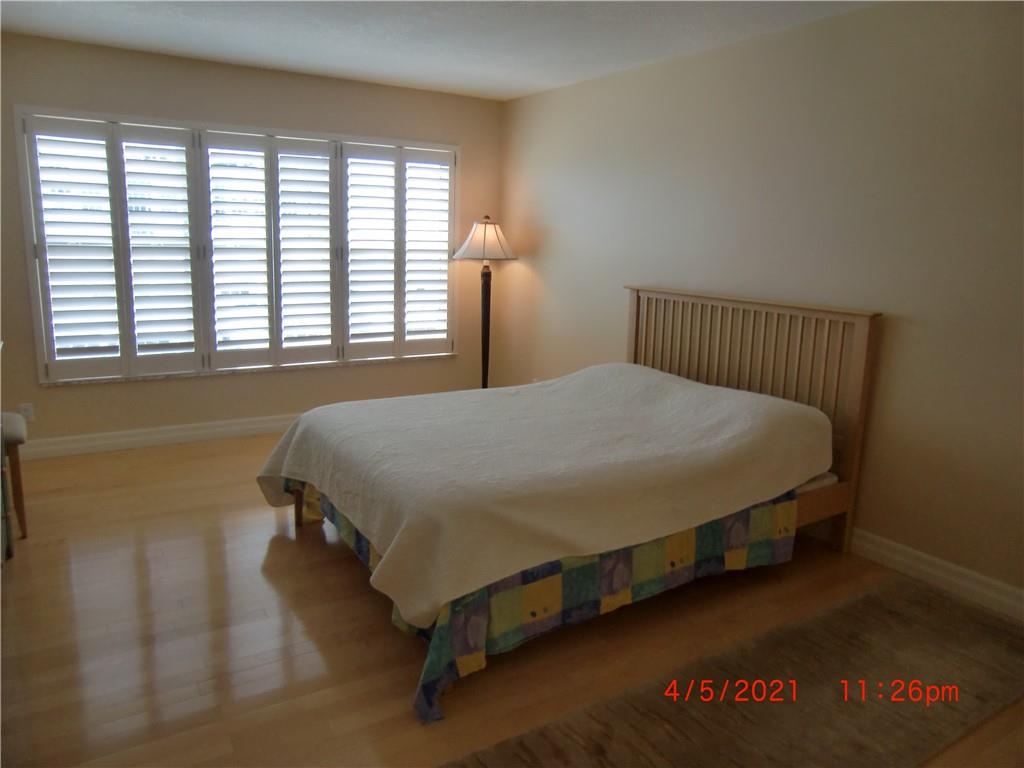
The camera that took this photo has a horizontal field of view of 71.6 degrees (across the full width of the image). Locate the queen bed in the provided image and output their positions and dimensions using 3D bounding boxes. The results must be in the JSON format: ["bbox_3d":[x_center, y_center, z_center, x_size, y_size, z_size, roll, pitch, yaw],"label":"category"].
[{"bbox_3d":[0.208,0.186,3.306,2.238,1.114,1.740,-6,14,-31],"label":"queen bed"}]

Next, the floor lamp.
[{"bbox_3d":[-0.210,-0.485,5.417,0.470,1.552,0.470,1,12,0],"label":"floor lamp"}]

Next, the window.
[{"bbox_3d":[-1.616,-0.897,4.846,2.789,1.585,0.090,-6,14,-31],"label":"window"}]

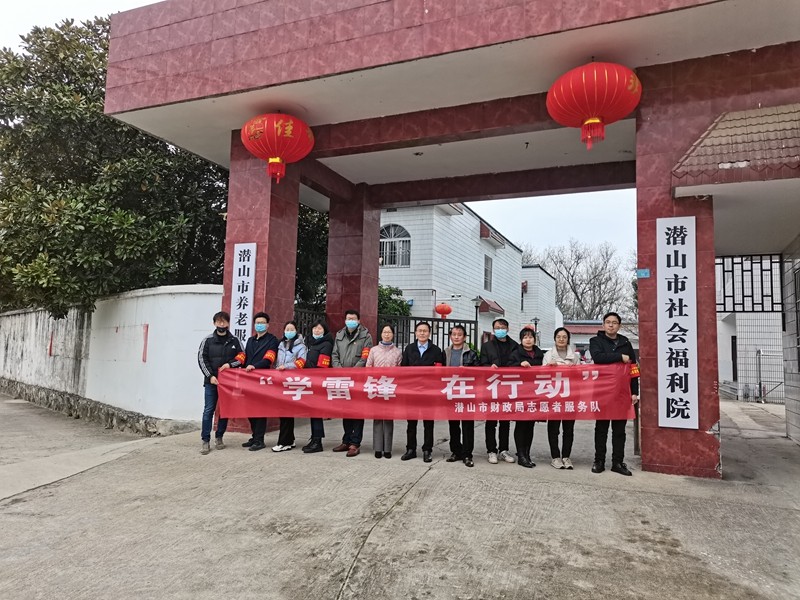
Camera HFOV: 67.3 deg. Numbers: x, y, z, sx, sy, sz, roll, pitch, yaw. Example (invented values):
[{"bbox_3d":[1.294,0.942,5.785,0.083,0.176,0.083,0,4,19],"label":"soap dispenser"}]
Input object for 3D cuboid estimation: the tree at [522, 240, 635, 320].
[{"bbox_3d":[12.127,0.804,39.919,7.600,9.400,7.600,-1,-6,23],"label":"tree"}]

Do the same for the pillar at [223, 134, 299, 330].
[{"bbox_3d":[-2.243,-0.318,9.650,0.808,4.772,0.808,-1,-6,23],"label":"pillar"}]

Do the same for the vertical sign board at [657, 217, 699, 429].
[{"bbox_3d":[3.150,0.241,6.826,0.401,2.388,0.045,-1,-6,23],"label":"vertical sign board"}]

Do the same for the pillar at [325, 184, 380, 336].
[{"bbox_3d":[-0.984,0.019,12.659,0.803,4.772,0.803,-1,-6,23],"label":"pillar"}]

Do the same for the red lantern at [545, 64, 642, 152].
[{"bbox_3d":[2.258,-2.211,7.010,1.056,0.987,1.056,-1,-6,23],"label":"red lantern"}]

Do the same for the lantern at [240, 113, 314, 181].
[{"bbox_3d":[-1.782,-2.180,8.750,1.047,0.987,1.047,1,-6,0],"label":"lantern"}]

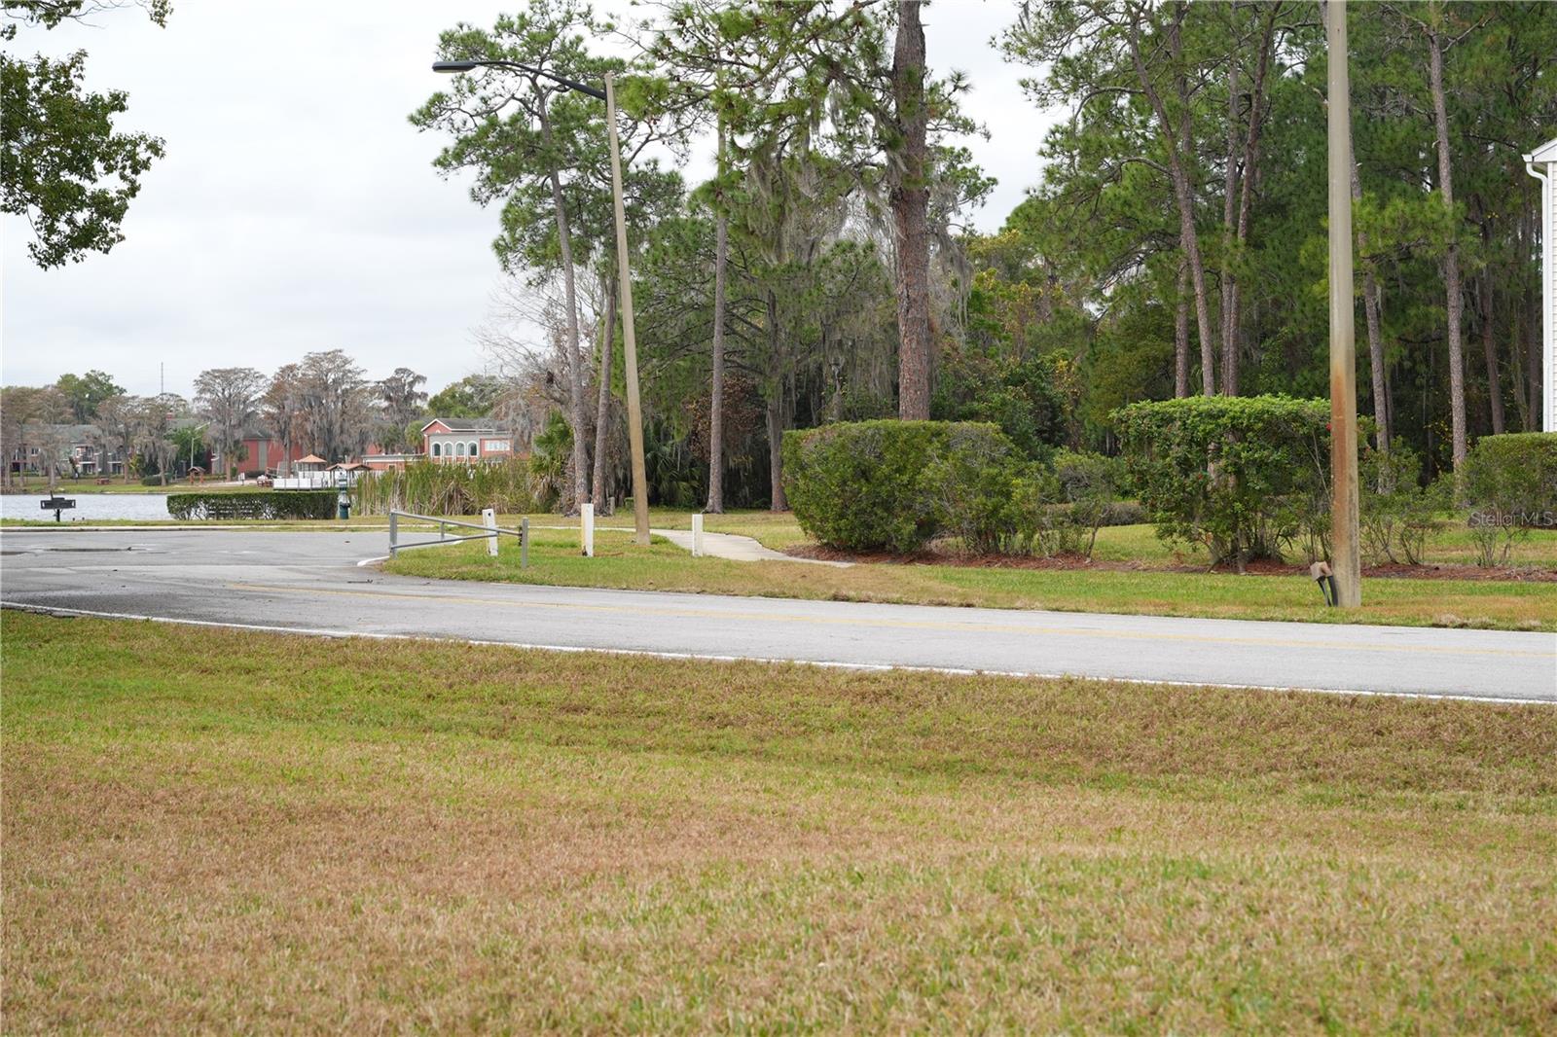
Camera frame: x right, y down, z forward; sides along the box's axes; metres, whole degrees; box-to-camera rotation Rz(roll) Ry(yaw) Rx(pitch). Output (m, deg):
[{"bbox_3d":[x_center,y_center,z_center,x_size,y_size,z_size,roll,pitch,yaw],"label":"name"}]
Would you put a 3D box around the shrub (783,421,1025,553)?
[{"bbox_3d":[2.288,-0.563,55.000,4.000,2.300,1.900,1,1,41],"label":"shrub"}]

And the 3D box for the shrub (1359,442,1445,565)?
[{"bbox_3d":[9.663,-0.236,47.000,1.400,1.900,1.300,0,1,24],"label":"shrub"}]

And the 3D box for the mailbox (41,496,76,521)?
[{"bbox_3d":[-22.367,-0.302,94.000,1.050,0.750,0.500,0,1,-9],"label":"mailbox"}]

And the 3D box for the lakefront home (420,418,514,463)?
[{"bbox_3d":[-42.188,-9.882,410.000,12.500,7.200,11.000,0,1,-14],"label":"lakefront home"}]

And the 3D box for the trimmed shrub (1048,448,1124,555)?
[{"bbox_3d":[5.115,-0.252,50.200,1.250,1.820,1.200,0,1,24],"label":"trimmed shrub"}]

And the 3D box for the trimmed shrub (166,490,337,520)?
[{"bbox_3d":[-16.466,-0.399,94.500,5.250,0.950,0.950,0,1,0],"label":"trimmed shrub"}]

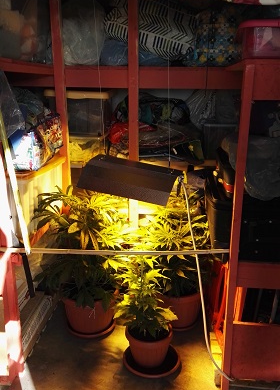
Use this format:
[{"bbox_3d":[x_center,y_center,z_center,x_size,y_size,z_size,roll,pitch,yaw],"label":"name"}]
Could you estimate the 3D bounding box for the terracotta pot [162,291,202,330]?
[{"bbox_3d":[0.257,0.699,2.415,0.287,0.243,0.287,0,15,0],"label":"terracotta pot"}]

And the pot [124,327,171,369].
[{"bbox_3d":[0.054,0.821,2.060,0.259,0.201,0.259,0,15,0],"label":"pot"}]

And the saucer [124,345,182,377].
[{"bbox_3d":[0.069,0.909,2.082,0.322,0.034,0.322,0,15,0],"label":"saucer"}]

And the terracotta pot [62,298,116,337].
[{"bbox_3d":[-0.312,0.703,2.377,0.358,0.262,0.358,0,15,0],"label":"terracotta pot"}]

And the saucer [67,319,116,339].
[{"bbox_3d":[-0.312,0.820,2.410,0.314,0.036,0.314,0,15,0],"label":"saucer"}]

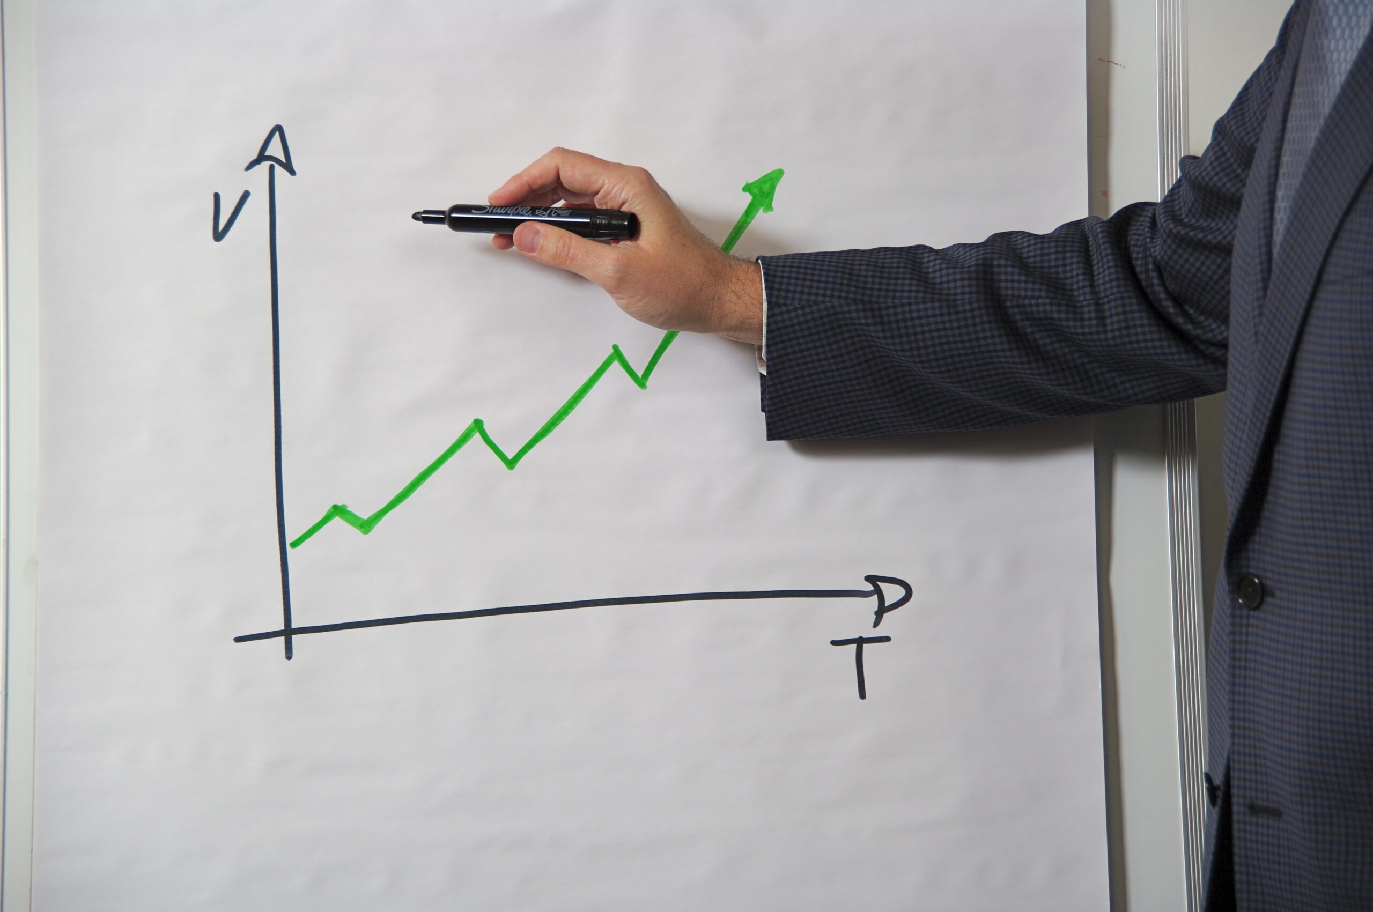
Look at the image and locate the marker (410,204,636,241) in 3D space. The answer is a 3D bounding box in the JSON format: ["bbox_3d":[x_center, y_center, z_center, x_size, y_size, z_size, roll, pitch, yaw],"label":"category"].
[{"bbox_3d":[-0.097,-0.140,3.740,0.138,0.018,0.018,3,1,17],"label":"marker"}]

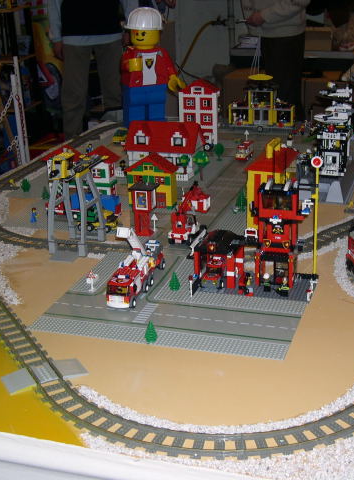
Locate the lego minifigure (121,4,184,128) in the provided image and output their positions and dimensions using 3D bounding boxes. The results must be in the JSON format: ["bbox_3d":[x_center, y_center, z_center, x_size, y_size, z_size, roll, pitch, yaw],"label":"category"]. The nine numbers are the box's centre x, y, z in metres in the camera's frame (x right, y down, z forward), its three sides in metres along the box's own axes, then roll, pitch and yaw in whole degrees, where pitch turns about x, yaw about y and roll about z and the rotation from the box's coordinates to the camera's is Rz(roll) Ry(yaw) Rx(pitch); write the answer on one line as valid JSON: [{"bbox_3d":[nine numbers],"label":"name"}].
[{"bbox_3d":[-0.105,-0.685,3.153,0.262,0.498,0.185,-8,21,-16],"label":"lego minifigure"}]

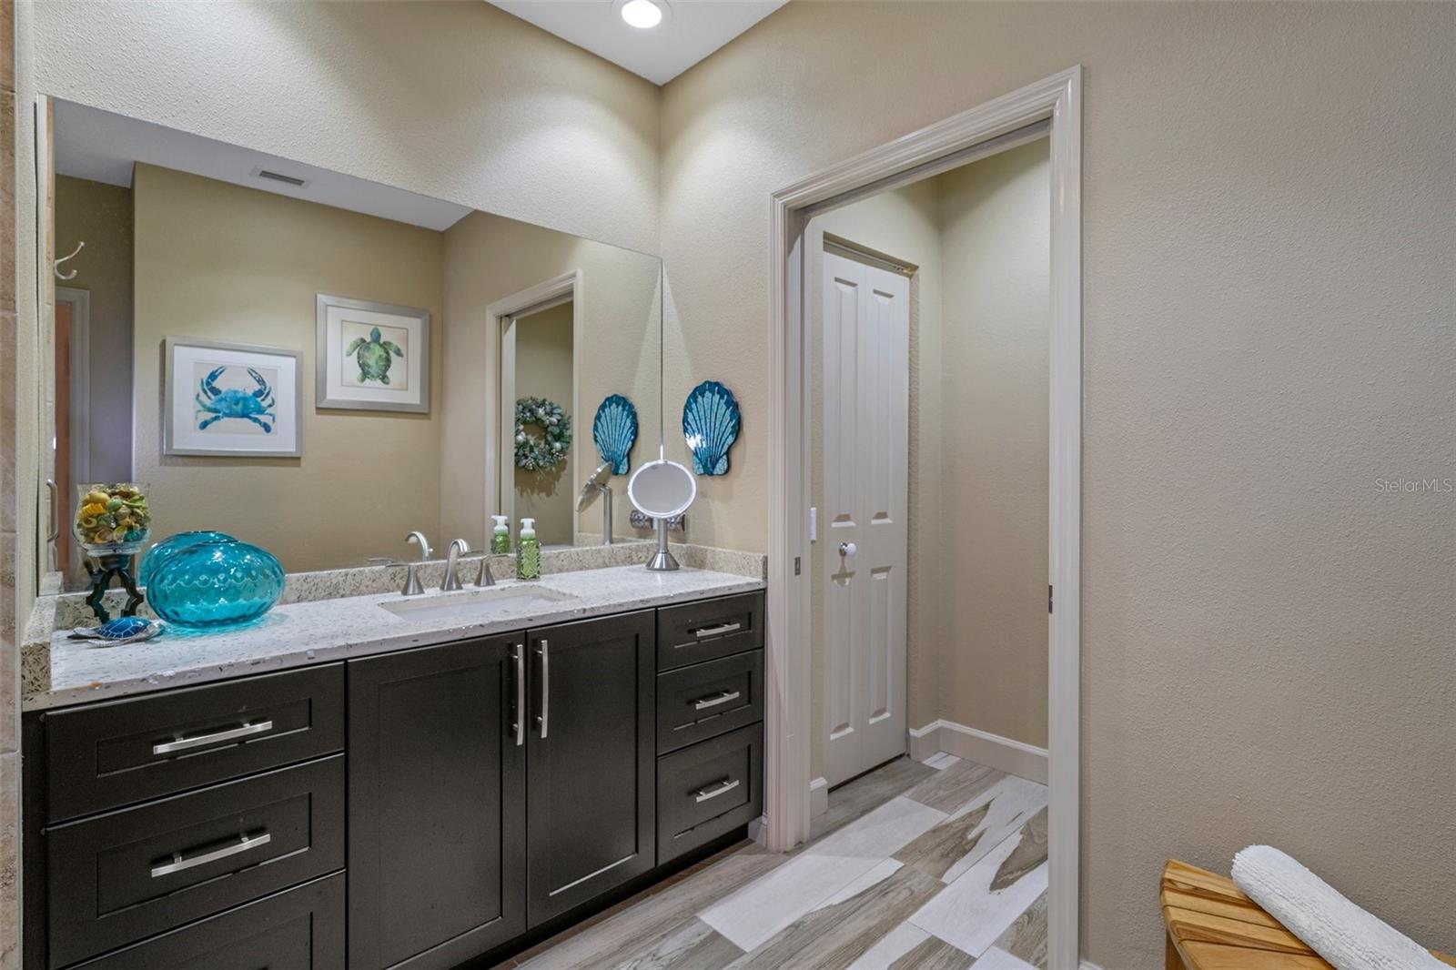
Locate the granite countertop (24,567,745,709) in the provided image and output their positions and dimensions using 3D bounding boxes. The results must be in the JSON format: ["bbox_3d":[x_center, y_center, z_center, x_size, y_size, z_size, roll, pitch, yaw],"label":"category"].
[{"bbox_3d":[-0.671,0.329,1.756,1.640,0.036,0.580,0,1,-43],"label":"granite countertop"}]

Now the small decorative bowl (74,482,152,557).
[{"bbox_3d":[-1.304,0.075,1.373,0.120,0.152,0.120,0,1,-43],"label":"small decorative bowl"}]

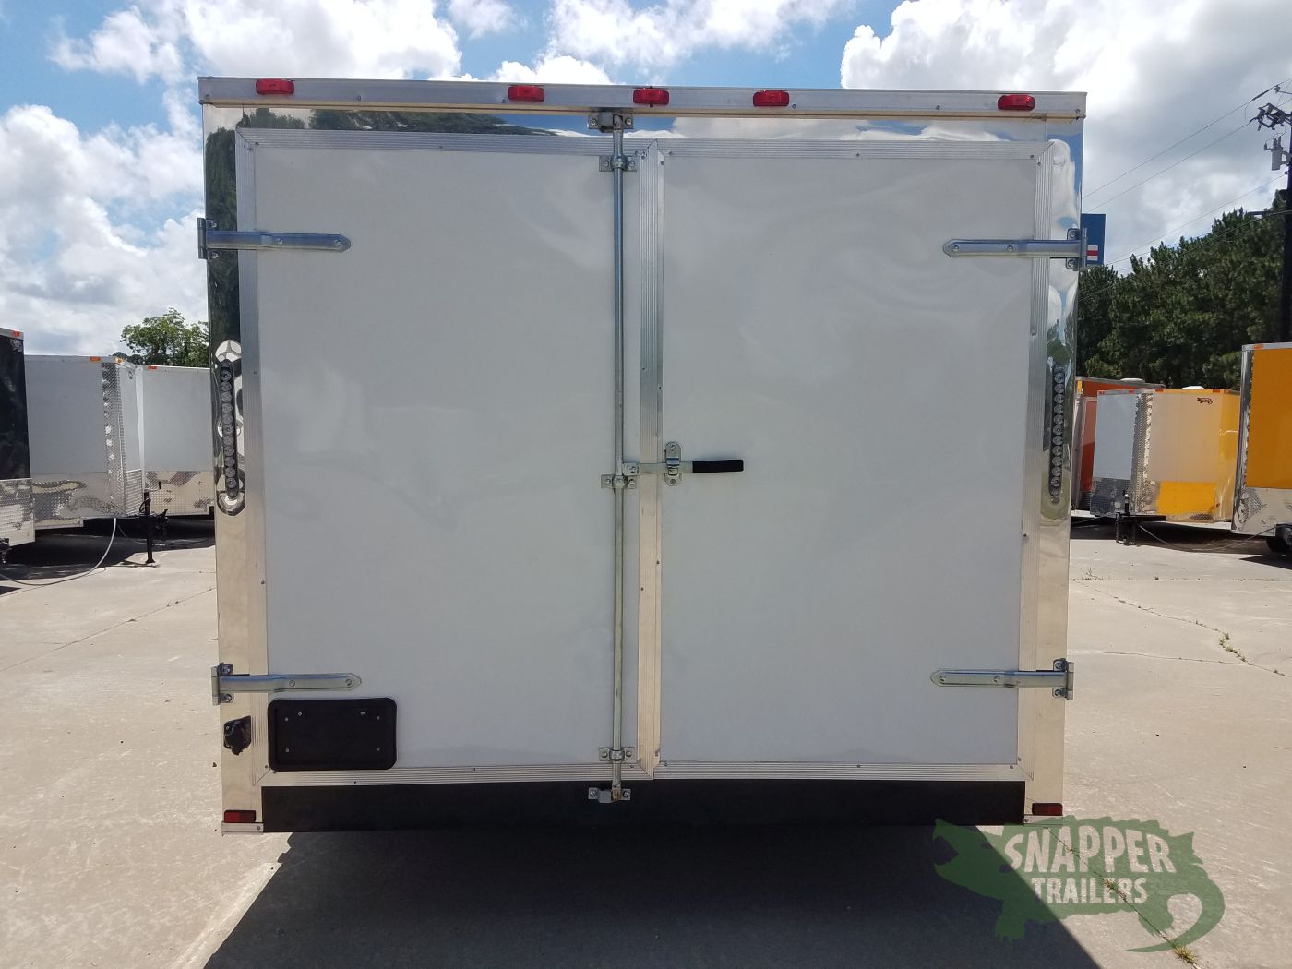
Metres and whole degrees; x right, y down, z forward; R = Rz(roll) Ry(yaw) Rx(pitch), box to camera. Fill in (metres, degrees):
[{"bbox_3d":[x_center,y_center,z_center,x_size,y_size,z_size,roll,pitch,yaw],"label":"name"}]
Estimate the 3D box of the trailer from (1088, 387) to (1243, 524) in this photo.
[{"bbox_3d":[9.090,-0.417,16.051,4.600,2.184,1.950,-3,4,-40],"label":"trailer"}]

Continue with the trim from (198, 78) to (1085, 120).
[{"bbox_3d":[0.014,-1.107,2.800,2.560,0.078,0.060,0,4,-2],"label":"trim"}]

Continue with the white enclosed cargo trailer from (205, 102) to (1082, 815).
[{"bbox_3d":[-0.090,-0.059,5.922,2.590,2.606,6.000,0,4,-2],"label":"white enclosed cargo trailer"}]

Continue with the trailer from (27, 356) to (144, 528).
[{"bbox_3d":[-8.507,-0.452,13.331,4.900,2.421,2.100,2,4,31],"label":"trailer"}]

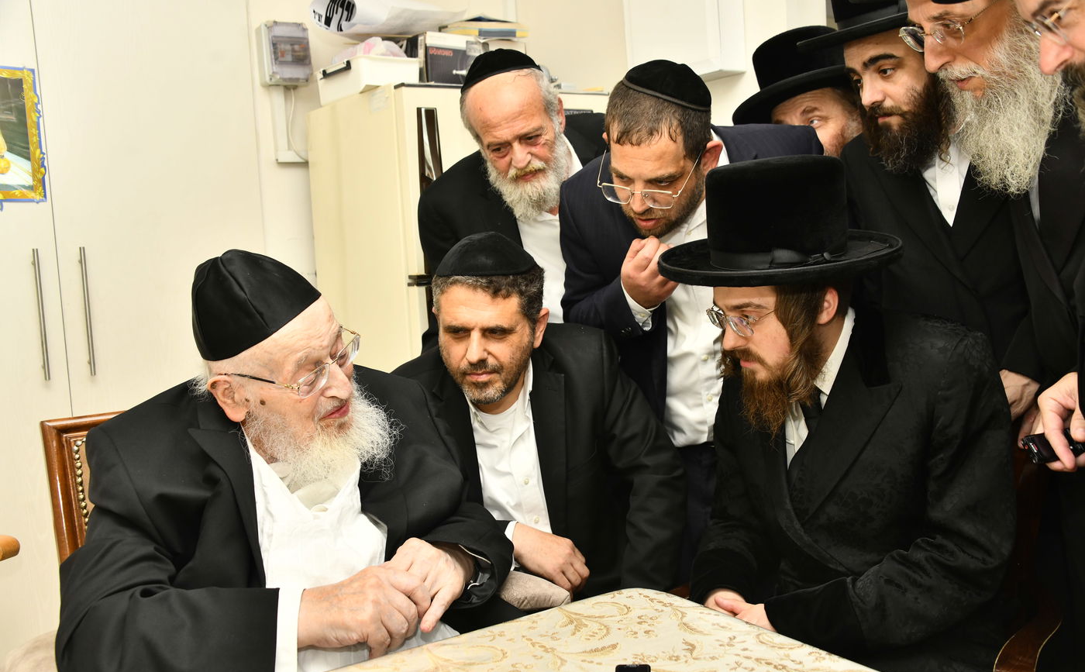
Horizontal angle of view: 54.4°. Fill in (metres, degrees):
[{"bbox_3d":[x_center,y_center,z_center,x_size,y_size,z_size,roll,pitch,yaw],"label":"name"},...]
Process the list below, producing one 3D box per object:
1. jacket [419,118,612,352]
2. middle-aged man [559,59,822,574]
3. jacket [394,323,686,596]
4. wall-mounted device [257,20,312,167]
[{"bbox_3d":[0.014,-0.078,2.104,0.530,0.740,0.400,-2,6,10],"label":"jacket"},{"bbox_3d":[0.281,0.316,1.875,0.540,1.600,0.500,-1,6,12],"label":"middle-aged man"},{"bbox_3d":[-0.002,0.271,1.860,0.550,0.630,0.430,-2,6,10],"label":"jacket"},{"bbox_3d":[-0.716,-0.674,2.941,0.133,0.382,0.075,-7,7,-34],"label":"wall-mounted device"}]

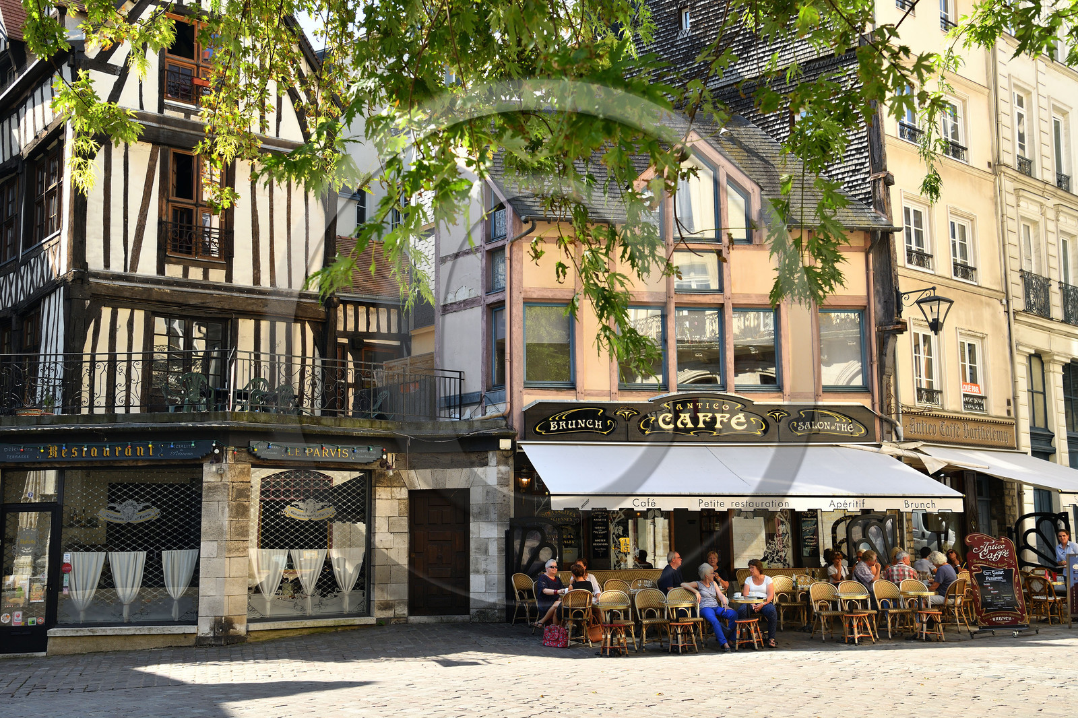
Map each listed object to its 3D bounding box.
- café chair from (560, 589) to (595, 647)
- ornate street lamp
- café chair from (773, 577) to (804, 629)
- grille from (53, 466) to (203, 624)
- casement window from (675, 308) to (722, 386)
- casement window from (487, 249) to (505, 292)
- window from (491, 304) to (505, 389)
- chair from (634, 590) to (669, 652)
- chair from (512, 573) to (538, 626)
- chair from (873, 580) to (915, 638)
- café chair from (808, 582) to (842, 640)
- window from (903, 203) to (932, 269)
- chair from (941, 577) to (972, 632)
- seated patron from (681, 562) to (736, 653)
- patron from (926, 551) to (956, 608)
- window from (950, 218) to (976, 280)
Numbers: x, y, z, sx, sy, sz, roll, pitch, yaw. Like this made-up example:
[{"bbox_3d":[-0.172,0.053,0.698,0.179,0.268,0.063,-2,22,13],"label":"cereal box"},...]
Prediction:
[{"bbox_3d":[0.600,3.946,20.154,0.465,0.880,0.540,2,-8,-17],"label":"café chair"},{"bbox_3d":[7.194,-0.924,24.721,0.480,0.970,1.030,7,-12,-43],"label":"ornate street lamp"},{"bbox_3d":[4.158,4.080,21.939,0.460,0.870,0.550,1,-8,-10],"label":"café chair"},{"bbox_3d":[-6.612,3.008,21.300,2.260,2.500,0.060,-1,-8,2],"label":"grille"},{"bbox_3d":[2.955,-0.213,24.294,0.909,1.530,0.120,1,-8,-10],"label":"casement window"},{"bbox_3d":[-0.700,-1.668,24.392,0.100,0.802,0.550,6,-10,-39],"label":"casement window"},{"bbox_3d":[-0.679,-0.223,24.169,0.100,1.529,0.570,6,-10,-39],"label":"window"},{"bbox_3d":[1.714,3.915,19.803,0.465,0.880,0.540,1,-8,-12],"label":"chair"},{"bbox_3d":[-0.146,3.984,21.700,0.470,0.880,0.560,5,-10,-34],"label":"chair"},{"bbox_3d":[5.494,3.854,20.354,0.460,0.870,0.550,1,-8,-12],"label":"chair"},{"bbox_3d":[4.505,3.928,20.539,0.450,0.880,0.530,2,-9,-14],"label":"café chair"},{"bbox_3d":[7.438,-2.369,25.797,0.961,1.228,0.150,7,-11,-42],"label":"window"},{"bbox_3d":[6.735,4.030,21.620,0.460,0.870,0.560,7,-11,-43],"label":"chair"},{"bbox_3d":[2.506,3.646,19.350,0.620,1.290,0.820,5,-10,-32],"label":"seated patron"},{"bbox_3d":[6.616,3.826,21.774,0.470,1.280,0.760,7,-11,-43],"label":"patron"},{"bbox_3d":[9.133,-2.364,28.389,0.920,1.330,0.130,7,-11,-43],"label":"window"}]

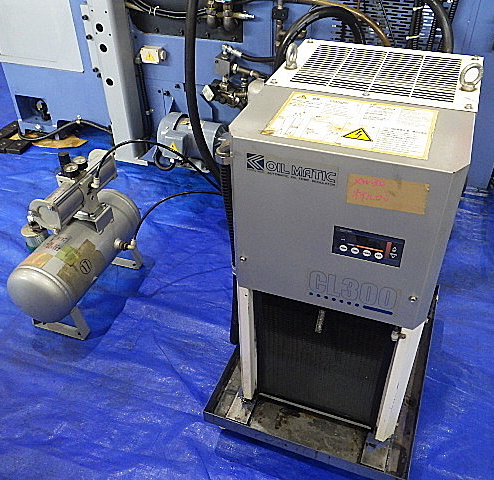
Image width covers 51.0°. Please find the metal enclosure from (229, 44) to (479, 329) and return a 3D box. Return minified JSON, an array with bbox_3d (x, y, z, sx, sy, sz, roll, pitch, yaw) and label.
[{"bbox_3d":[0.221,-0.142,1.021,0.366,0.324,0.472,13,41,18],"label":"metal enclosure"}]

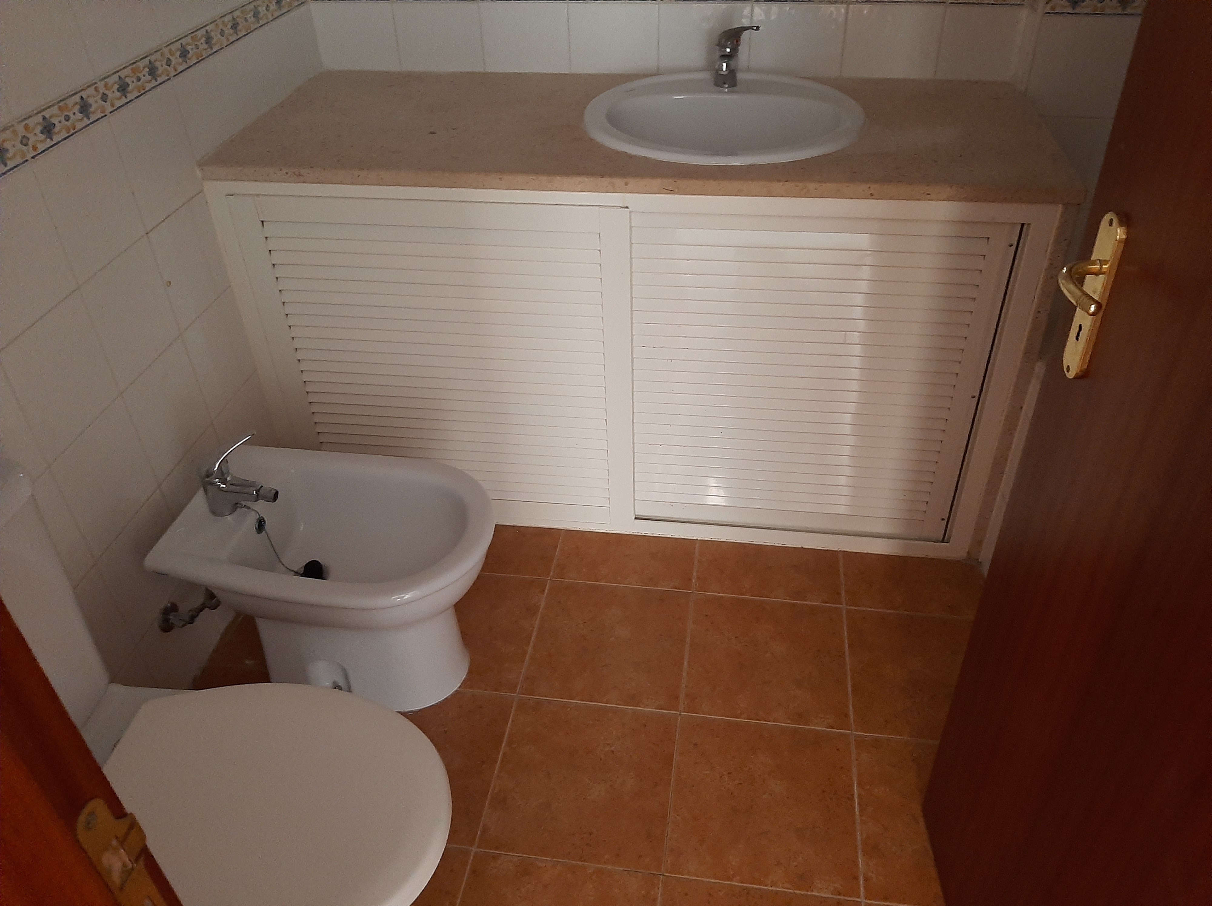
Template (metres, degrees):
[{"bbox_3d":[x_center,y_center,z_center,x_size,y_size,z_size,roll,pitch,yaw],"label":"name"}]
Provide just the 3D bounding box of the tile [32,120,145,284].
[{"bbox_3d":[-0.819,-0.401,1.505,0.010,0.198,0.198,4,37,8],"label":"tile"}]

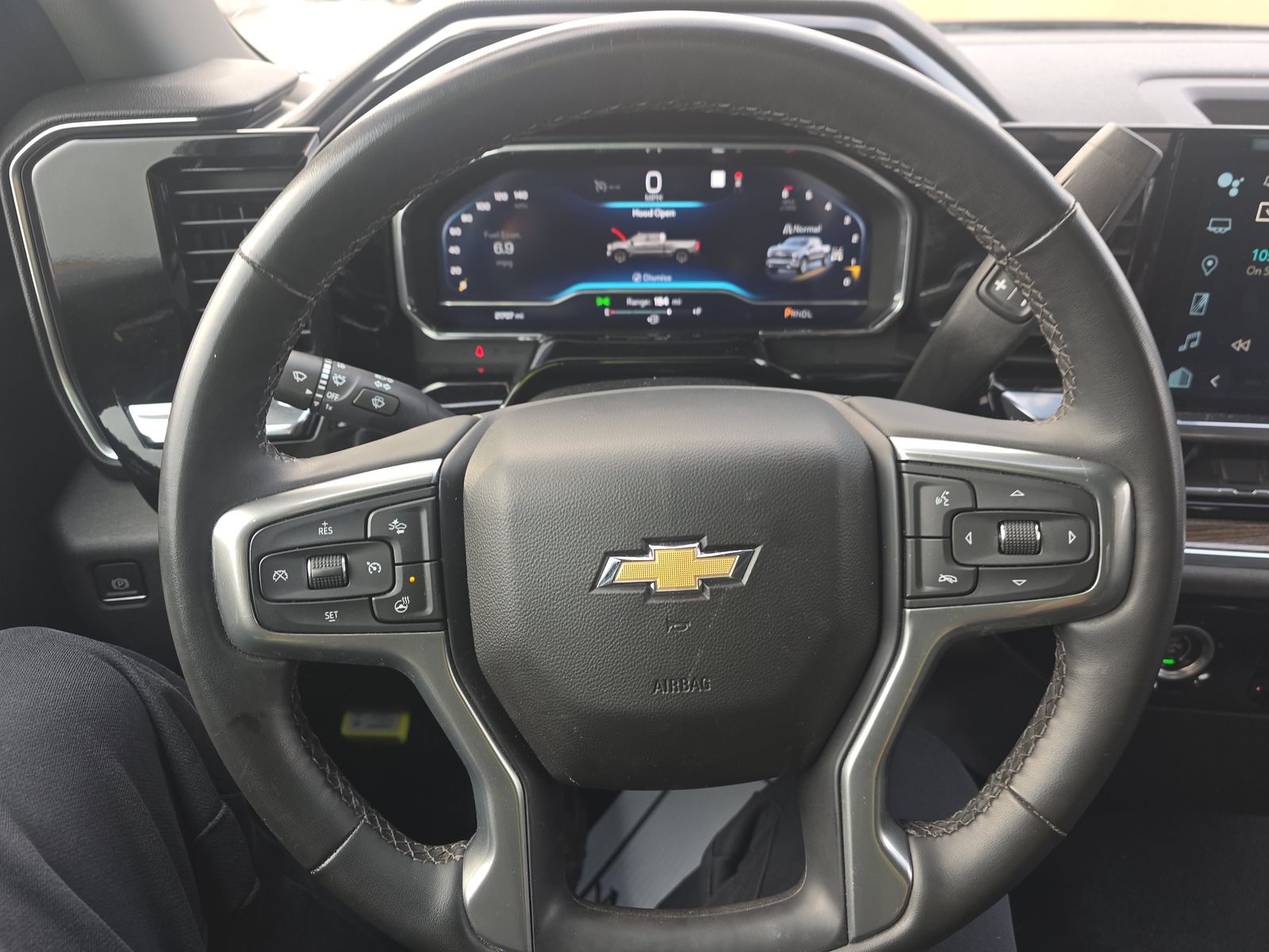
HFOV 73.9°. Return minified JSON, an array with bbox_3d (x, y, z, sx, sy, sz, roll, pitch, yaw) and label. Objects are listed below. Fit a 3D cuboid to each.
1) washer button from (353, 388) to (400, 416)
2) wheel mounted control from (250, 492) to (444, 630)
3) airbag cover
[{"bbox_3d":[-0.127,-0.036,0.416,0.021,0.011,0.006,15,4,-17],"label":"washer button"},{"bbox_3d":[-0.112,0.034,0.337,0.076,0.057,0.020,-3,9,0],"label":"wheel mounted control"},{"bbox_3d":[0.017,0.048,0.345,0.165,0.169,0.048,-3,9,0],"label":"airbag cover"}]

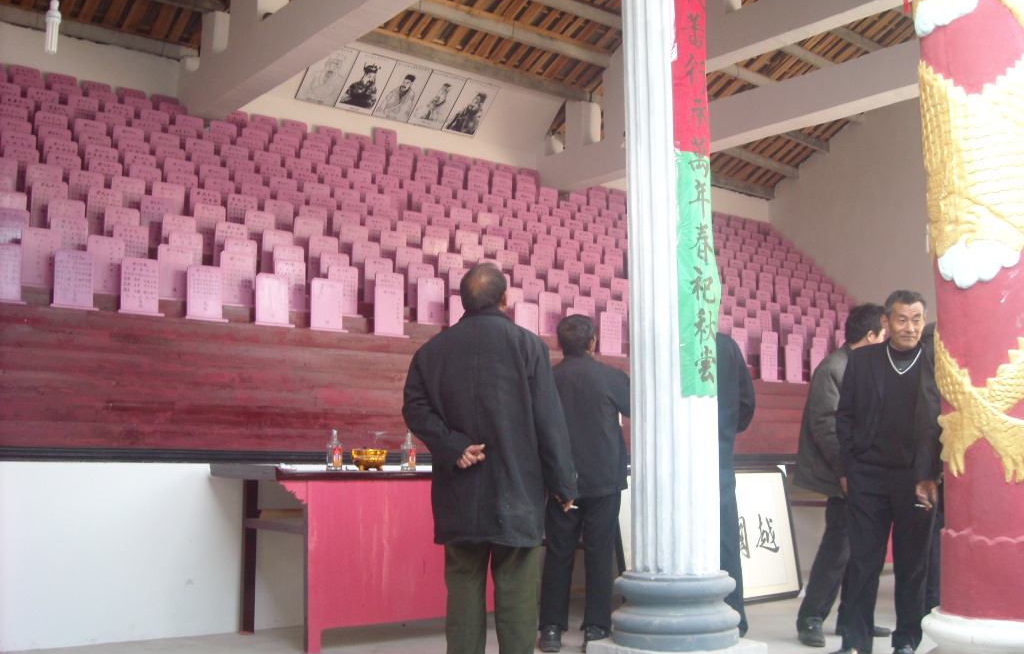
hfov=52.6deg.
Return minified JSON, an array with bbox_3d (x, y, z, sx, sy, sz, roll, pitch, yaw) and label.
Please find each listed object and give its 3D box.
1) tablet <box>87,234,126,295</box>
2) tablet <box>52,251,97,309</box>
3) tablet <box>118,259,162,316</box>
[{"bbox_3d":[-2.383,-0.368,6.100,0.250,0.335,0.070,6,-9,-38],"label":"tablet"},{"bbox_3d":[-2.133,-0.227,5.047,0.200,0.285,0.060,5,-8,-35],"label":"tablet"},{"bbox_3d":[-1.875,-0.199,5.226,0.200,0.285,0.060,5,-8,-35],"label":"tablet"}]

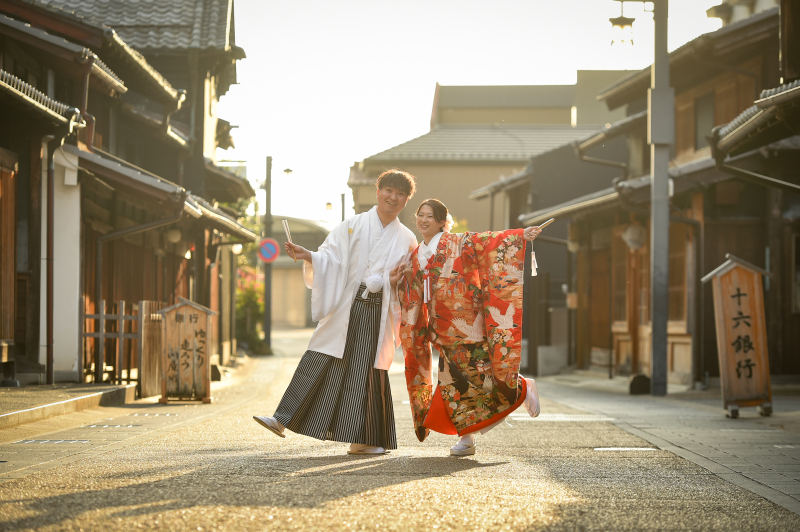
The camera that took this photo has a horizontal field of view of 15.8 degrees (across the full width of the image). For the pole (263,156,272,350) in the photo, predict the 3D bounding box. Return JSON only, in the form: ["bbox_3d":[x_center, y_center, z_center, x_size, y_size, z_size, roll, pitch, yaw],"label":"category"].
[{"bbox_3d":[-3.314,-0.313,72.200,0.160,4.850,0.160,0,-1,0],"label":"pole"}]

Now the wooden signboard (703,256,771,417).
[{"bbox_3d":[2.658,0.547,22.400,0.560,1.280,0.290,-4,-1,-1],"label":"wooden signboard"}]

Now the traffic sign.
[{"bbox_3d":[-3.255,-0.387,72.000,0.600,0.600,0.060,0,-1,-10],"label":"traffic sign"}]

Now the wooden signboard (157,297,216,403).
[{"bbox_3d":[-2.010,0.794,27.300,0.560,1.010,0.290,0,-1,-2],"label":"wooden signboard"}]

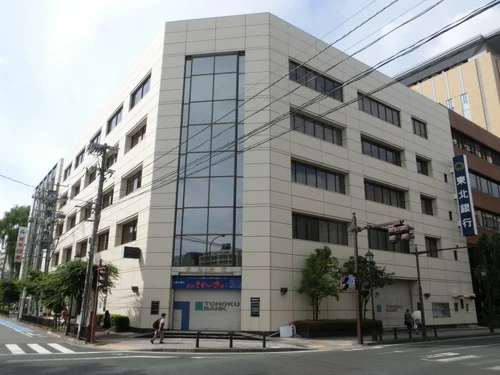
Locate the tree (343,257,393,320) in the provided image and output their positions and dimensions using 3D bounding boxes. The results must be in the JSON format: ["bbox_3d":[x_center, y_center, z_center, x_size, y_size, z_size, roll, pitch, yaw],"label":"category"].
[{"bbox_3d":[8.237,7.478,28.719,3.100,5.044,2.800,12,-20,-34],"label":"tree"}]

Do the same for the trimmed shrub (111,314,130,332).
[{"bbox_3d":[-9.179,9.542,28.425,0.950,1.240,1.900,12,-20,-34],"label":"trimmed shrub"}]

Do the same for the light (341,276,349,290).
[{"bbox_3d":[5.400,5.486,23.109,0.380,0.820,0.320,12,-20,-34],"label":"light"}]

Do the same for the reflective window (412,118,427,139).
[{"bbox_3d":[17.277,-5.966,41.292,2.600,1.950,0.200,12,-20,-34],"label":"reflective window"}]

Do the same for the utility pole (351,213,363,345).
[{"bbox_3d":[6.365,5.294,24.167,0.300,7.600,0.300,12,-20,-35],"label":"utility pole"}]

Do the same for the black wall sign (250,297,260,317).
[{"bbox_3d":[0.389,8.218,27.674,0.620,1.250,0.080,-2,-16,8],"label":"black wall sign"}]

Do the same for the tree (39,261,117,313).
[{"bbox_3d":[-10.759,6.990,25.301,4.600,4.368,4.200,7,-17,-21],"label":"tree"}]

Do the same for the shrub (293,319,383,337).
[{"bbox_3d":[6.139,9.442,27.207,7.250,0.970,1.400,12,-20,-34],"label":"shrub"}]

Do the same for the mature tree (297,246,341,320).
[{"bbox_3d":[4.478,6.616,26.392,2.600,5.324,2.400,1,-16,0],"label":"mature tree"}]

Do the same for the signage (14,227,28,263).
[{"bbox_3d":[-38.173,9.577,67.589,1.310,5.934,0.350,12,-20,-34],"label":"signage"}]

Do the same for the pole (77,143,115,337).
[{"bbox_3d":[-9.927,3.057,26.180,2.100,12.681,1.000,2,-16,-6],"label":"pole"}]

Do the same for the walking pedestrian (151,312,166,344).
[{"bbox_3d":[-4.842,7.543,21.657,0.800,1.560,0.520,1,-16,0],"label":"walking pedestrian"}]

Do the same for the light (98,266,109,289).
[{"bbox_3d":[-8.477,5.167,23.399,0.450,1.180,0.420,12,-20,-35],"label":"light"}]

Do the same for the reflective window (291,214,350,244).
[{"bbox_3d":[5.252,3.145,29.874,6.163,1.917,0.200,12,-20,-34],"label":"reflective window"}]

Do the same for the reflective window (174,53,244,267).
[{"bbox_3d":[-3.001,-2.744,31.543,5.150,17.600,0.350,-2,-16,8],"label":"reflective window"}]

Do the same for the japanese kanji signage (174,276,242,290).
[{"bbox_3d":[-2.841,6.323,26.721,4.640,0.882,0.100,-2,-16,9],"label":"japanese kanji signage"}]

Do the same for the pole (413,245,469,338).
[{"bbox_3d":[12.582,6.650,26.380,0.300,6.165,3.900,12,-20,-34],"label":"pole"}]

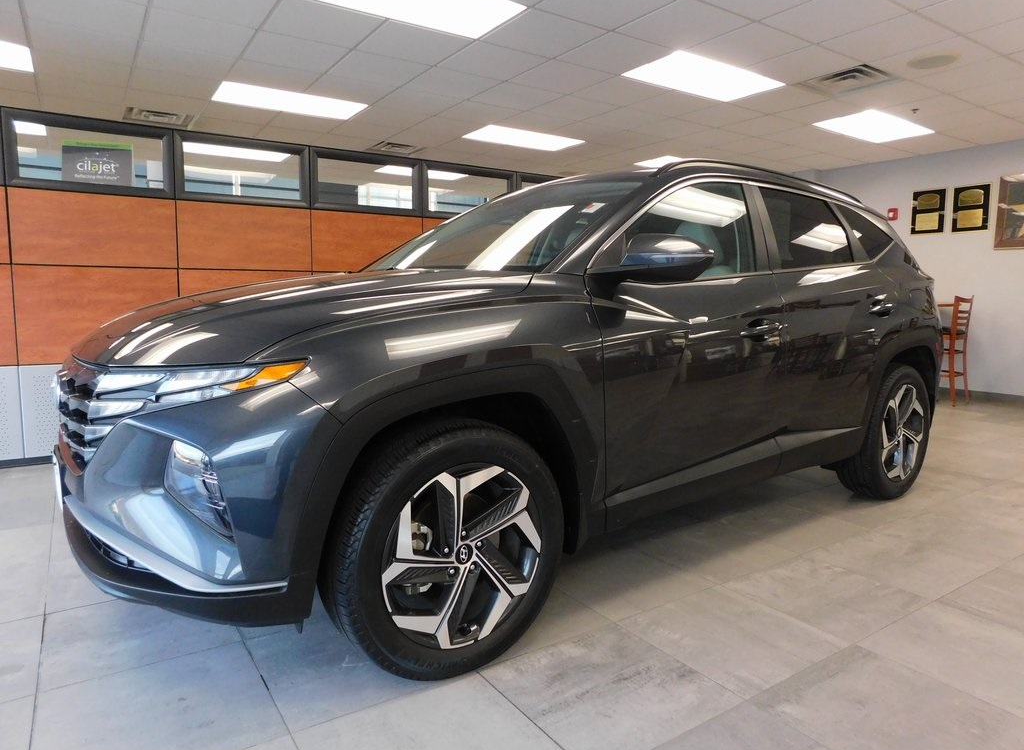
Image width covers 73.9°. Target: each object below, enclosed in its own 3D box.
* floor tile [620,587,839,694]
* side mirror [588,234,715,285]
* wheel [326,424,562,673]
[{"bbox_3d":[0.695,0.820,2.149,0.520,0.010,0.520,-4,8,-34],"label":"floor tile"},{"bbox_3d":[0.456,-0.365,2.157,0.260,0.180,0.250,-5,8,-38],"label":"side mirror"},{"bbox_3d":[-0.180,0.483,1.931,0.730,0.730,0.235,-4,8,-35],"label":"wheel"}]

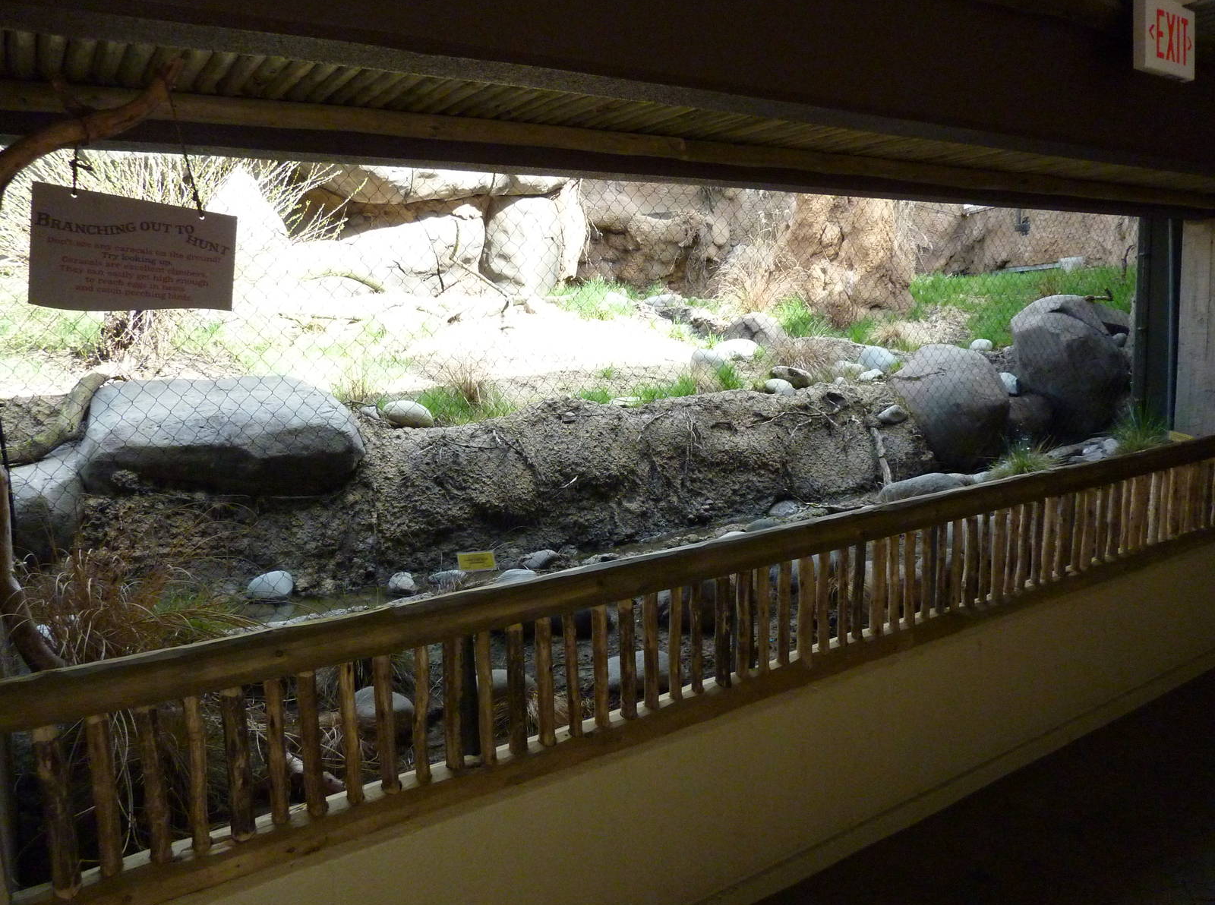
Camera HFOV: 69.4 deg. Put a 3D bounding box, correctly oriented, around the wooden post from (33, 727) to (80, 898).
[{"bbox_3d":[-0.945,0.617,1.503,0.037,0.302,0.037,-7,9,-33],"label":"wooden post"}]

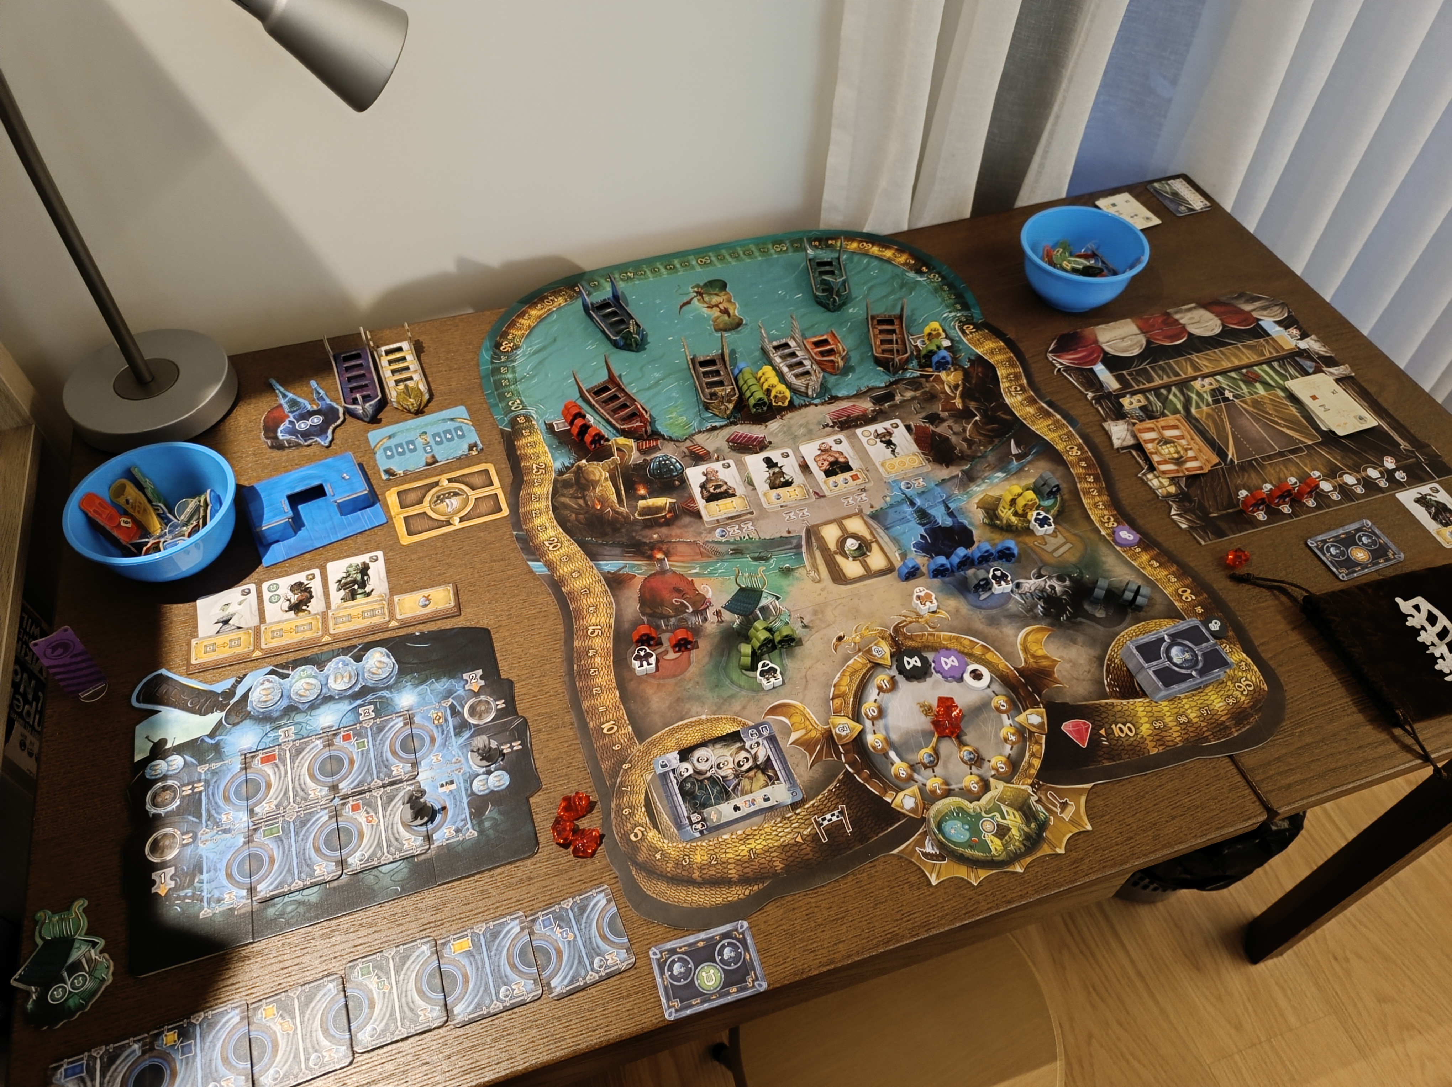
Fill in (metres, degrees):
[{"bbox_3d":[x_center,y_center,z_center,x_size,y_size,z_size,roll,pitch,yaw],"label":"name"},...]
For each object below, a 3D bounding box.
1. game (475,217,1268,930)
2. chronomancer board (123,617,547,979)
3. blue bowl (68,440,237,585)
[{"bbox_3d":[0.079,-0.052,0.839,0.500,0.005,0.685,-14,54,-12],"label":"game"},{"bbox_3d":[-0.276,0.151,0.706,0.270,0.003,0.226,-14,53,-12],"label":"chronomancer board"},{"bbox_3d":[-0.422,-0.013,0.762,0.120,0.062,0.120,1,52,-1],"label":"blue bowl"}]

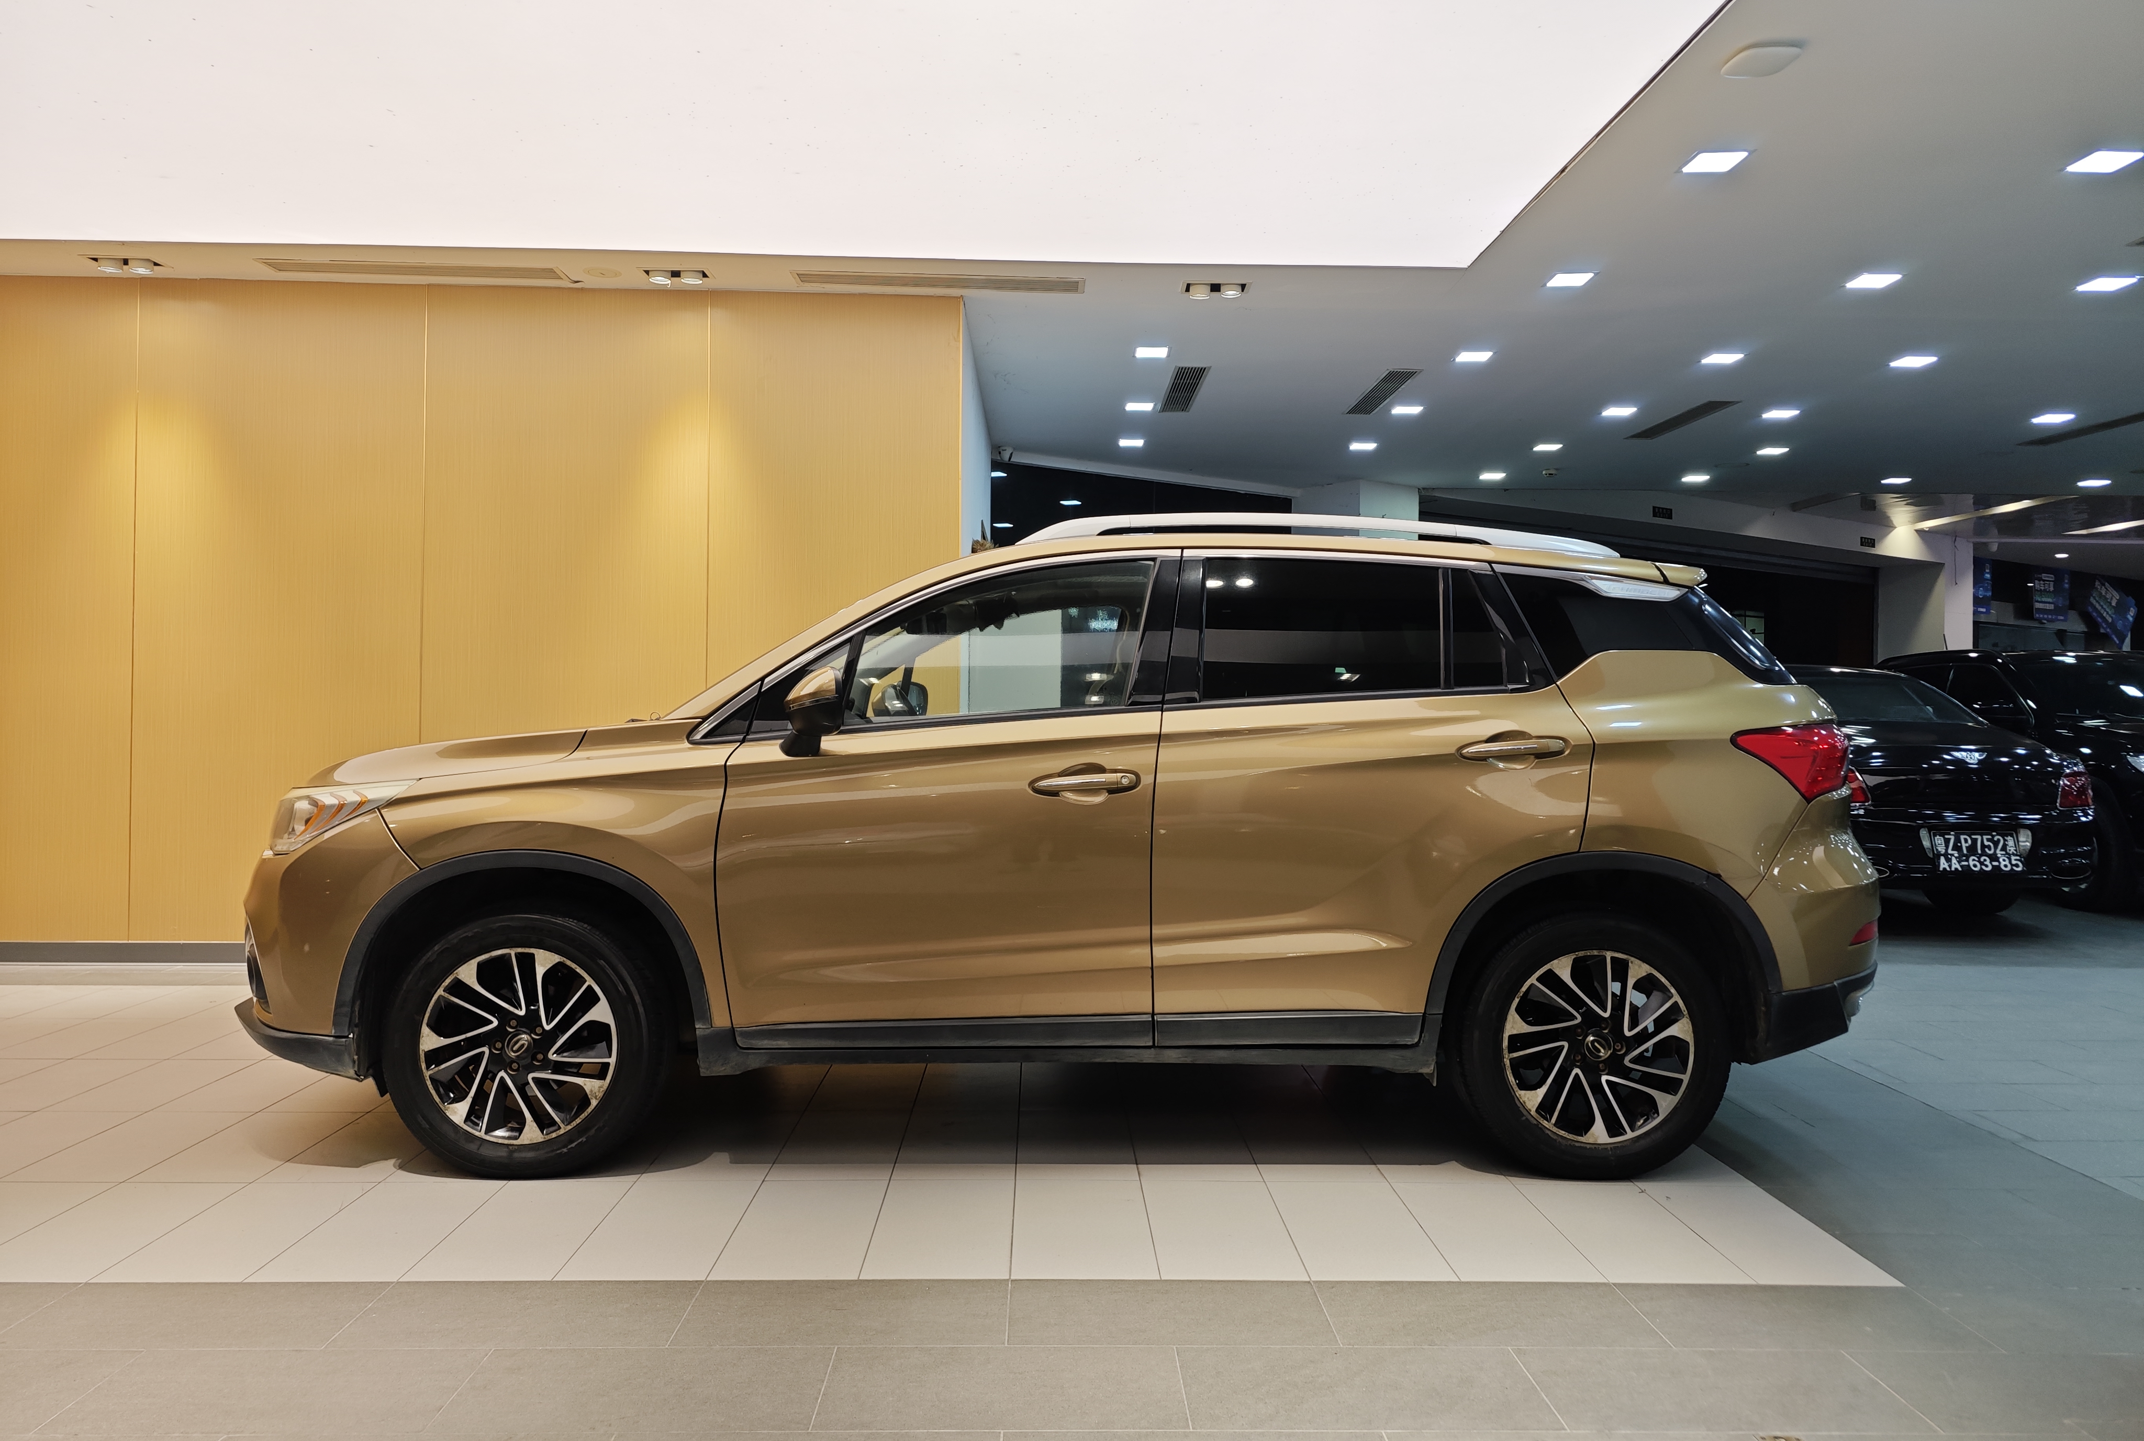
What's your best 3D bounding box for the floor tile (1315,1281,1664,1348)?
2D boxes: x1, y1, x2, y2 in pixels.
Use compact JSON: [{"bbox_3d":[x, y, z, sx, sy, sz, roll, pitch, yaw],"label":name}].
[{"bbox_3d":[0.789,1.139,2.724,0.606,0.012,0.303,1,0,-1],"label":"floor tile"}]

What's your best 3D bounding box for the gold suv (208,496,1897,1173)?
[{"bbox_3d":[-0.015,0.276,4.391,4.500,1.690,1.880,1,0,-1],"label":"gold suv"}]

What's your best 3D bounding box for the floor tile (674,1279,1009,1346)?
[{"bbox_3d":[-0.422,1.127,2.695,0.606,0.012,0.303,1,0,-1],"label":"floor tile"}]

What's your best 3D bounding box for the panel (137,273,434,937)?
[{"bbox_3d":[-3.493,-0.476,6.284,1.255,2.893,0.020,1,0,-1],"label":"panel"}]

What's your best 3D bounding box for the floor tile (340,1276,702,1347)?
[{"bbox_3d":[-1.028,1.121,2.680,0.606,0.012,0.303,1,0,-1],"label":"floor tile"}]

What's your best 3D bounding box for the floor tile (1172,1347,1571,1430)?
[{"bbox_3d":[0.494,1.136,2.414,0.606,0.012,0.303,1,0,-1],"label":"floor tile"}]

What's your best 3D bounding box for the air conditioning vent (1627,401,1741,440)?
[{"bbox_3d":[3.789,-1.877,8.878,0.200,0.030,1.130,1,0,-1],"label":"air conditioning vent"}]

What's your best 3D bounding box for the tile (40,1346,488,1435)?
[{"bbox_3d":[-1.325,1.118,2.377,0.600,0.012,0.300,1,0,-1],"label":"tile"}]

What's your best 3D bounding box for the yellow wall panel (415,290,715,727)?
[{"bbox_3d":[-2.281,-0.475,6.431,1.275,2.954,0.030,1,0,-1],"label":"yellow wall panel"}]

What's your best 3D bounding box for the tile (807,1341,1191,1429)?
[{"bbox_3d":[-0.113,1.131,2.403,0.600,0.012,0.300,1,0,-1],"label":"tile"}]

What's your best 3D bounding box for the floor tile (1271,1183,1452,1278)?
[{"bbox_3d":[0.627,1.138,3.175,0.303,0.012,0.606,1,0,-1],"label":"floor tile"}]

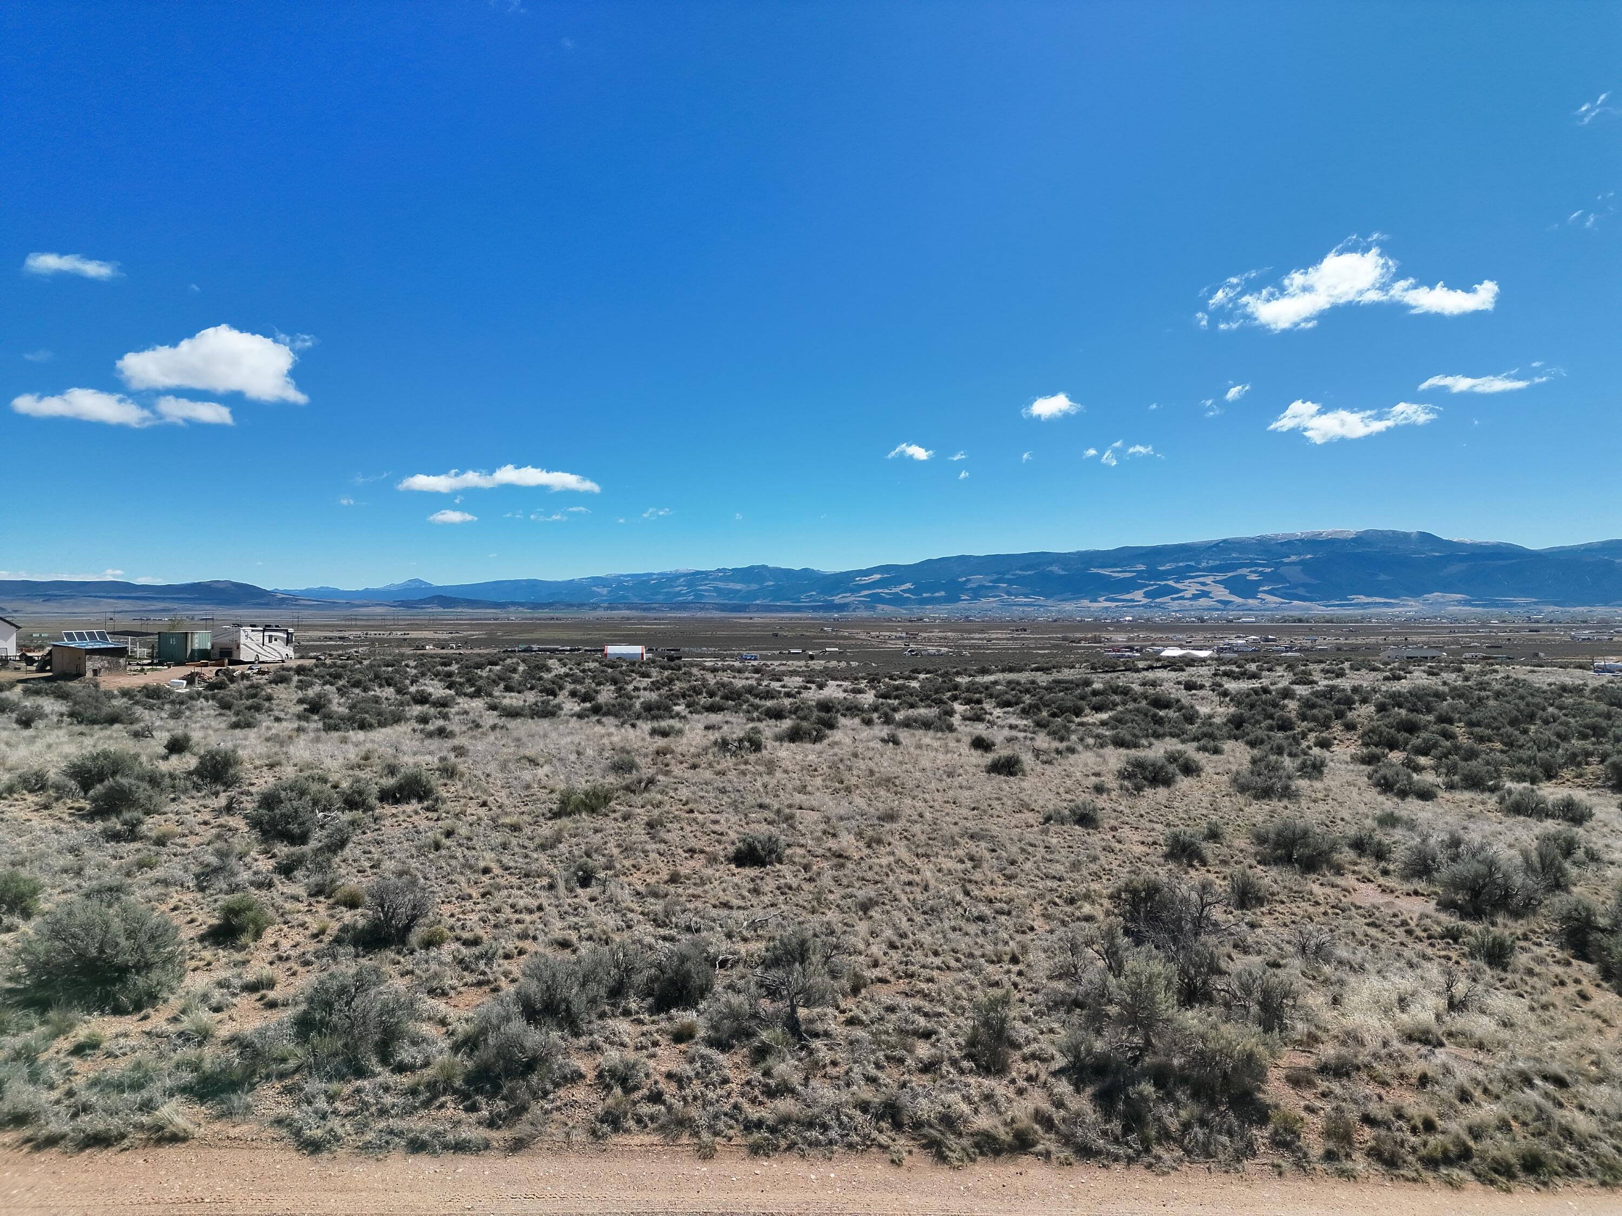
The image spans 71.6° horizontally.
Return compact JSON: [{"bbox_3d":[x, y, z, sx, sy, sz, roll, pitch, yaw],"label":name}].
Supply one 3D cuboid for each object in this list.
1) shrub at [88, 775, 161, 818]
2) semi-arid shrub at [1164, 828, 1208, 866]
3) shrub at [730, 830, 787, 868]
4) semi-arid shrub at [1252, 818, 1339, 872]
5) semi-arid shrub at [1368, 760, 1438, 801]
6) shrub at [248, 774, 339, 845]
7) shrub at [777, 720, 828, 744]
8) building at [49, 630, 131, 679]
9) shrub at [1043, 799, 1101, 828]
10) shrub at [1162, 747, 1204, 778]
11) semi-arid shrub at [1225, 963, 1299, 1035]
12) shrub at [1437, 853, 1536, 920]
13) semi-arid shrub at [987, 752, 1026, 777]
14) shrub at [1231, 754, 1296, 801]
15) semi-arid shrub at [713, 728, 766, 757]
[{"bbox_3d":[-15.271,4.161,25.029,1.692,0.886,1.354,0,0,0],"label":"shrub"},{"bbox_3d":[6.991,4.431,20.962,0.784,0.638,0.721,0,0,18],"label":"semi-arid shrub"},{"bbox_3d":[-0.980,4.457,20.958,1.038,0.587,0.955,0,0,-3],"label":"shrub"},{"bbox_3d":[9.197,4.453,21.339,1.586,0.894,1.459,0,0,0],"label":"semi-arid shrub"},{"bbox_3d":[14.739,4.284,28.010,1.536,0.931,1.152,0,0,28],"label":"semi-arid shrub"},{"bbox_3d":[-10.995,4.219,23.888,1.880,1.362,1.729,0,0,0],"label":"shrub"},{"bbox_3d":[-0.289,4.319,39.477,1.779,0.751,1.423,0,0,0],"label":"shrub"},{"bbox_3d":[-52.835,3.343,82.709,3.600,3.200,3.900,0,0,20],"label":"building"},{"bbox_3d":[5.547,4.343,23.898,1.212,0.510,0.969,0,0,0],"label":"shrub"},{"bbox_3d":[10.578,4.369,31.932,1.127,0.761,1.037,0,0,18],"label":"shrub"},{"bbox_3d":[4.876,4.196,12.155,0.781,0.658,0.742,0,0,0],"label":"semi-arid shrub"},{"bbox_3d":[10.492,4.273,17.471,1.299,0.954,1.195,0,0,31],"label":"shrub"},{"bbox_3d":[5.711,4.561,32.913,1.115,0.678,1.026,0,0,0],"label":"semi-arid shrub"},{"bbox_3d":[11.668,4.347,29.007,1.617,1.106,1.488,0,0,0],"label":"shrub"},{"bbox_3d":[-2.388,4.455,37.508,1.640,0.890,1.509,0,0,0],"label":"semi-arid shrub"}]

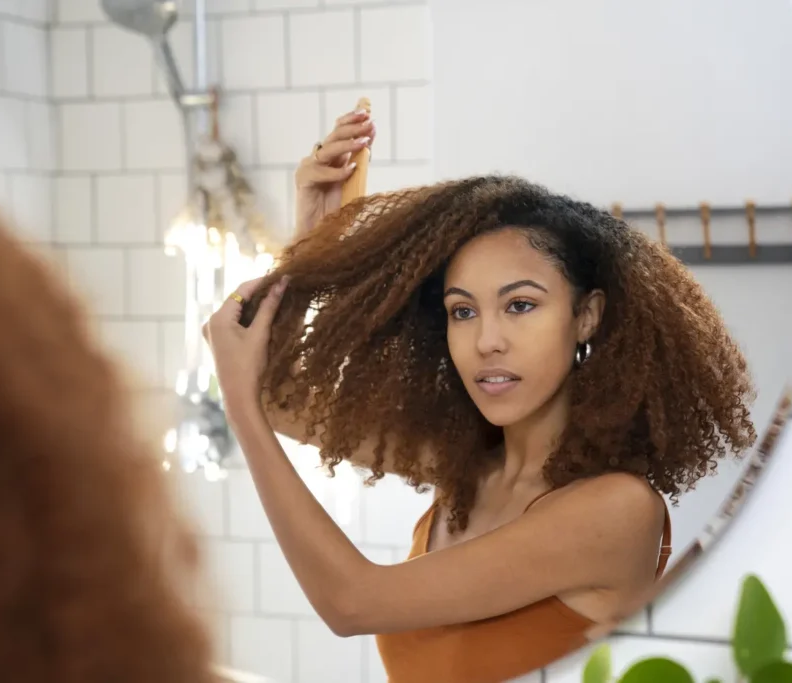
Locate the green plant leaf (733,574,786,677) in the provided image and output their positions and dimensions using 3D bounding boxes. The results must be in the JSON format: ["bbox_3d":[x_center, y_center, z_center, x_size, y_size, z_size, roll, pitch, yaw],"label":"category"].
[{"bbox_3d":[0.234,0.183,1.045,0.035,0.066,0.020,0,1,14],"label":"green plant leaf"}]

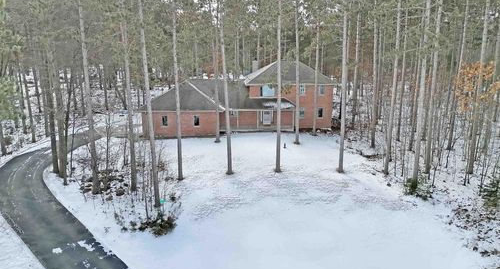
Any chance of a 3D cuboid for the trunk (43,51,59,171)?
[{"bbox_3d":[-15.280,-1.554,26.708,0.450,9.440,0.450,1,10,0],"label":"trunk"}]

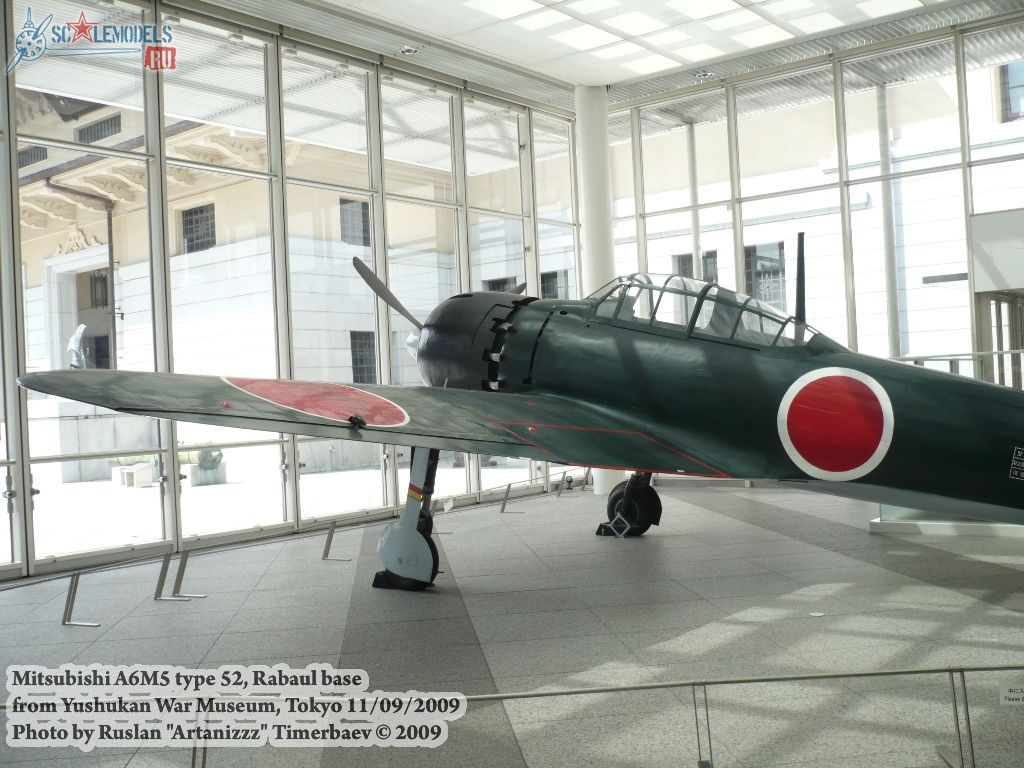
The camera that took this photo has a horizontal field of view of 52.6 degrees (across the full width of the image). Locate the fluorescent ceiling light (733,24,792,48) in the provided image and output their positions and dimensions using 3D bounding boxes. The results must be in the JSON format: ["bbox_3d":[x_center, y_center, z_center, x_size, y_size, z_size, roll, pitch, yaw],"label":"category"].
[{"bbox_3d":[3.543,-4.947,14.672,0.660,0.080,0.660,-4,-1,38],"label":"fluorescent ceiling light"}]

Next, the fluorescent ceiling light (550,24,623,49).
[{"bbox_3d":[1.011,-4.828,14.385,0.630,0.080,0.820,-4,-1,38],"label":"fluorescent ceiling light"}]

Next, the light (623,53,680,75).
[{"bbox_3d":[2.095,-4.859,15.702,0.640,0.080,0.680,-4,-1,38],"label":"light"}]

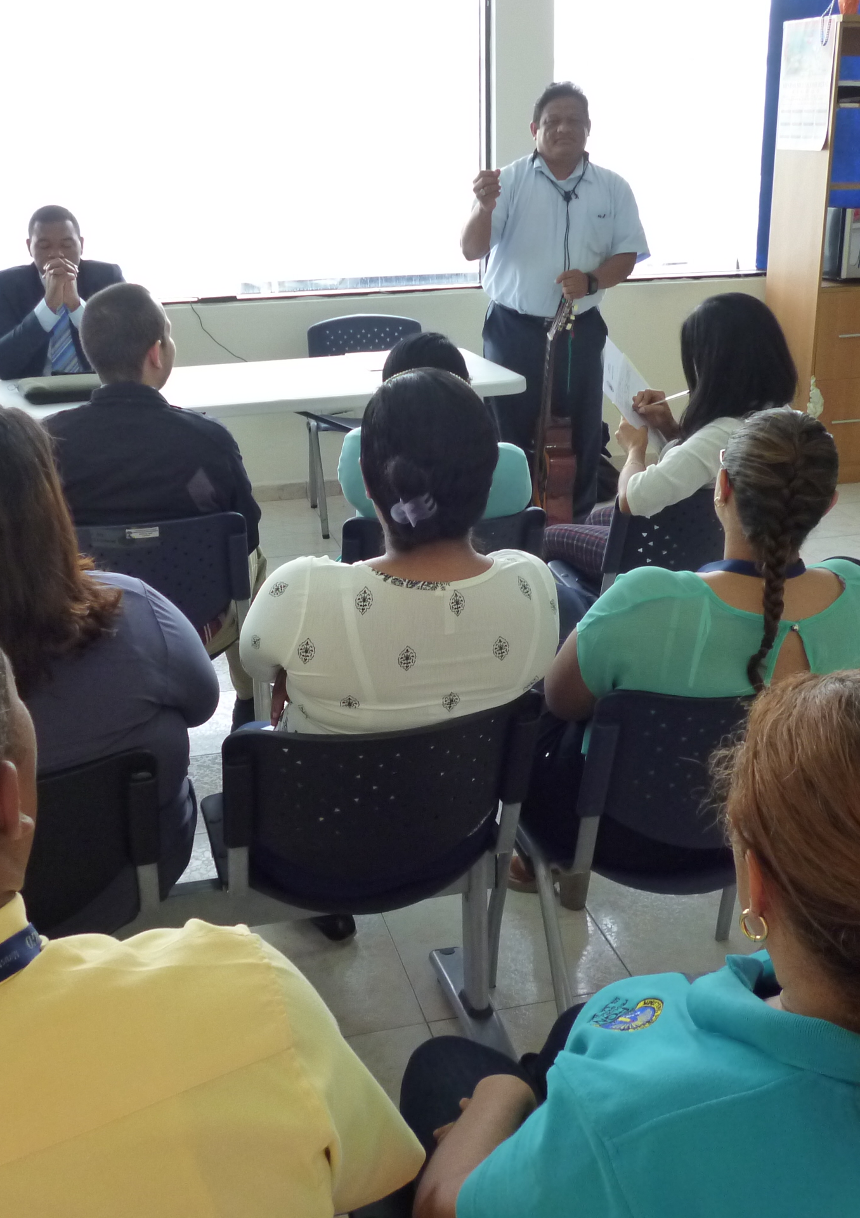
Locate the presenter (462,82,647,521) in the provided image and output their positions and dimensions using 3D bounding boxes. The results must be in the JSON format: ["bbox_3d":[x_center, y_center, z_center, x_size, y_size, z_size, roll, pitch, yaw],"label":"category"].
[{"bbox_3d":[0.425,-0.998,4.702,0.620,1.630,0.420,0,20,4],"label":"presenter"}]

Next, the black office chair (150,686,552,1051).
[{"bbox_3d":[-0.117,0.423,2.168,0.500,0.800,0.550,-6,20,-13],"label":"black office chair"}]

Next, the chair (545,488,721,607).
[{"bbox_3d":[0.575,0.009,3.168,0.480,0.770,0.560,-7,21,-17],"label":"chair"}]

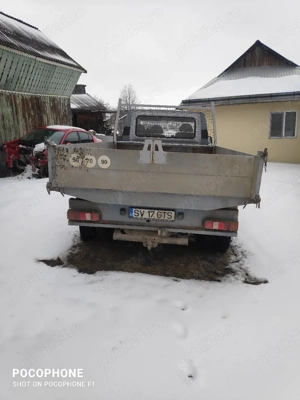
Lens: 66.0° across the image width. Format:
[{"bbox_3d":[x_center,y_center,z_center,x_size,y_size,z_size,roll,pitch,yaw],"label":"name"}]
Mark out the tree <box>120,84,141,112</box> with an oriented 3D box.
[{"bbox_3d":[-2.035,-9.491,25.219,1.895,5.628,1.895,-3,18,-4],"label":"tree"}]

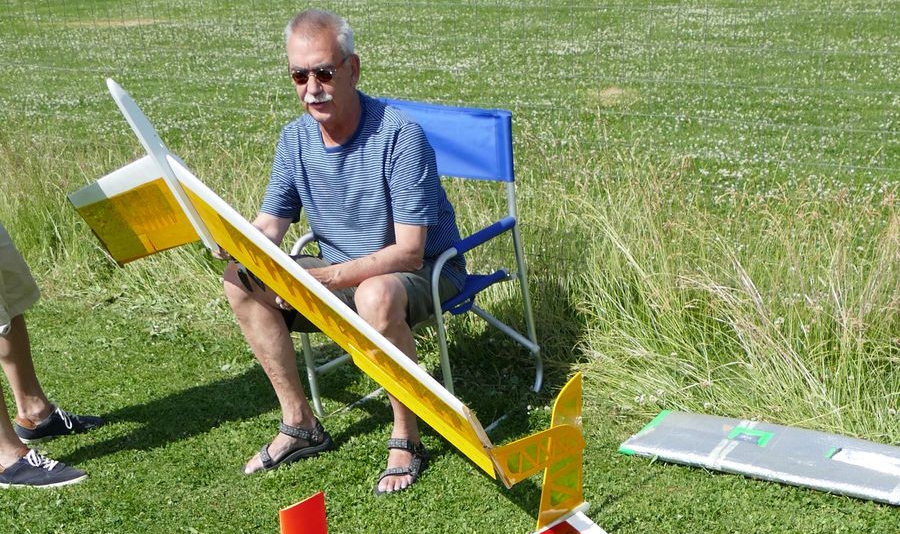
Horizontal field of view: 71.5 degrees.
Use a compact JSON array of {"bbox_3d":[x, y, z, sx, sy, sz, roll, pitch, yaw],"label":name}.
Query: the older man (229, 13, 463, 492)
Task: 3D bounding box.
[{"bbox_3d":[-0.292,-0.074,1.888,0.620,1.280,0.810,12,25,31],"label":"older man"}]

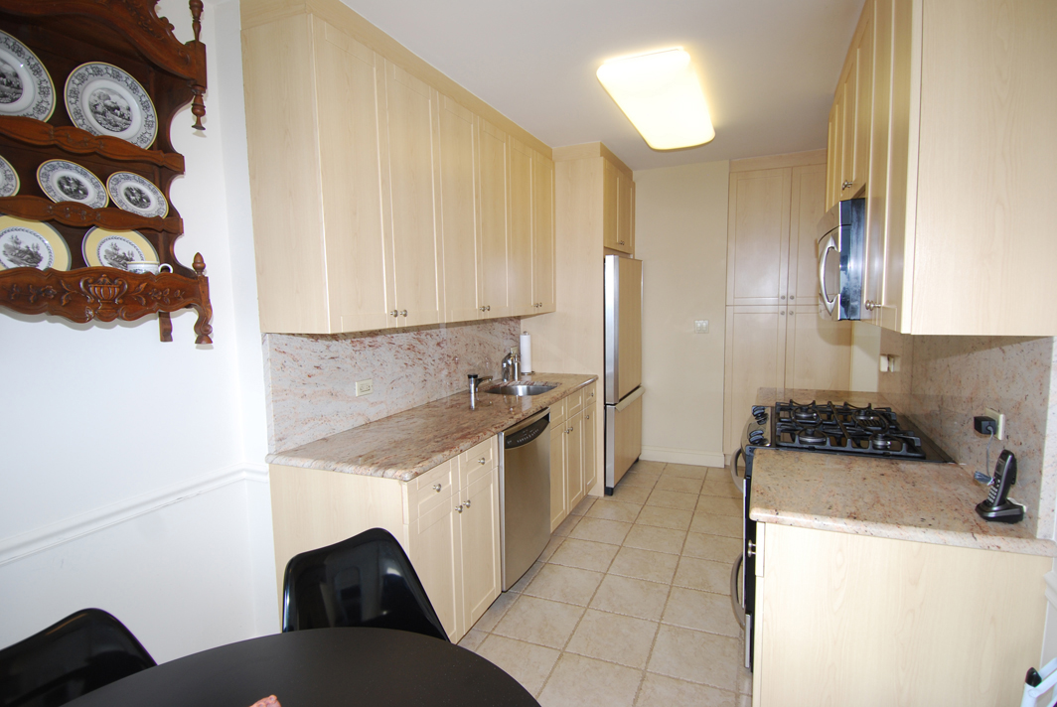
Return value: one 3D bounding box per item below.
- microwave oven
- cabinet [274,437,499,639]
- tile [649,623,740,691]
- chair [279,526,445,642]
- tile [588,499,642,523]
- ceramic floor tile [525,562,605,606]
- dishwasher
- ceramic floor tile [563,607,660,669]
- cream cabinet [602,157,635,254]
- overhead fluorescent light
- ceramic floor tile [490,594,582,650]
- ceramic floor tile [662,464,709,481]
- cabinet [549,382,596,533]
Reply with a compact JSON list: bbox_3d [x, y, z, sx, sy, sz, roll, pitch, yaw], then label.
[{"bbox_3d":[1.317,-0.340,2.023,0.390,0.395,0.760,1,5,23],"label":"microwave oven"},{"bbox_3d":[-0.533,0.814,2.145,0.626,0.870,0.632,1,5,23],"label":"cabinet"},{"bbox_3d":[0.681,1.235,2.160,0.334,0.015,0.334,1,6,24],"label":"tile"},{"bbox_3d":[-0.374,0.919,1.239,0.490,0.810,0.530,-4,6,-28],"label":"chair"},{"bbox_3d":[0.600,1.099,3.680,0.334,0.010,0.330,1,6,24],"label":"tile"},{"bbox_3d":[0.196,1.192,2.738,0.334,0.015,0.334,1,6,24],"label":"ceramic floor tile"},{"bbox_3d":[-0.256,0.736,2.883,0.598,0.818,0.615,1,6,24],"label":"dishwasher"},{"bbox_3d":[0.371,1.242,2.308,0.334,0.010,0.330,1,6,24],"label":"ceramic floor tile"},{"bbox_3d":[0.427,-1.127,4.286,0.640,0.626,0.952,1,6,24],"label":"cream cabinet"},{"bbox_3d":[0.801,-1.414,3.084,0.440,0.090,1.280,1,5,23],"label":"overhead fluorescent light"},{"bbox_3d":[0.056,1.221,2.410,0.332,0.010,0.336,1,5,23],"label":"ceramic floor tile"},{"bbox_3d":[1.321,1.002,4.469,0.334,0.010,0.330,1,6,24],"label":"ceramic floor tile"},{"bbox_3d":[0.045,0.657,3.599,0.575,0.821,0.913,1,6,24],"label":"cabinet"}]

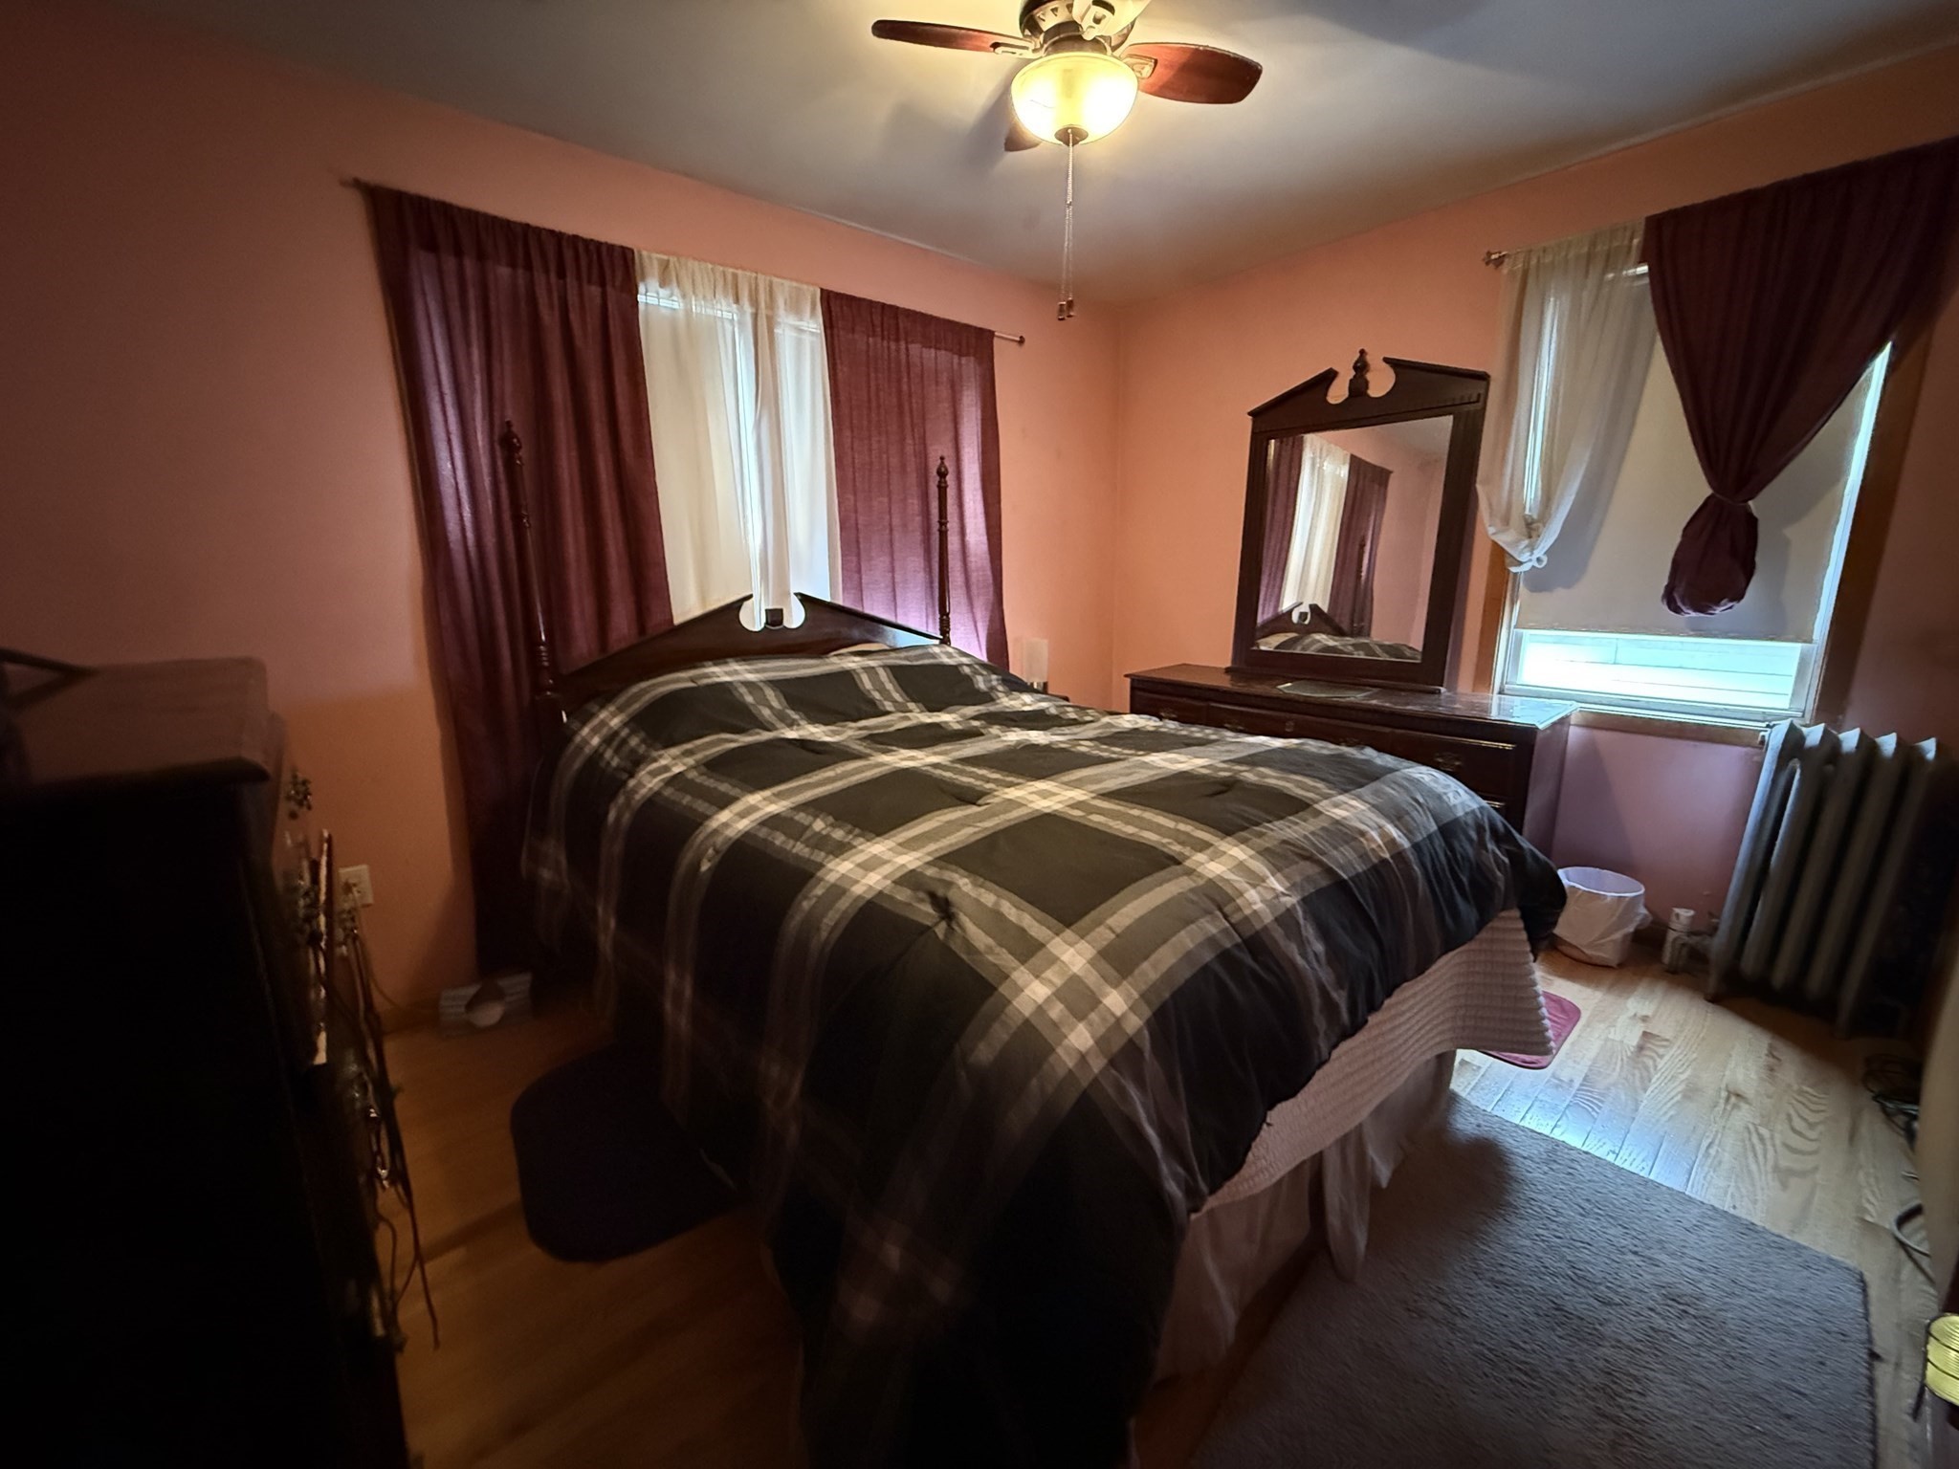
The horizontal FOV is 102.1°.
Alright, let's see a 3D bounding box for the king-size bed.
[{"bbox_3d":[-0.018,0.030,1.963,1.640,1.654,2.150,-11,16,-39],"label":"king-size bed"}]

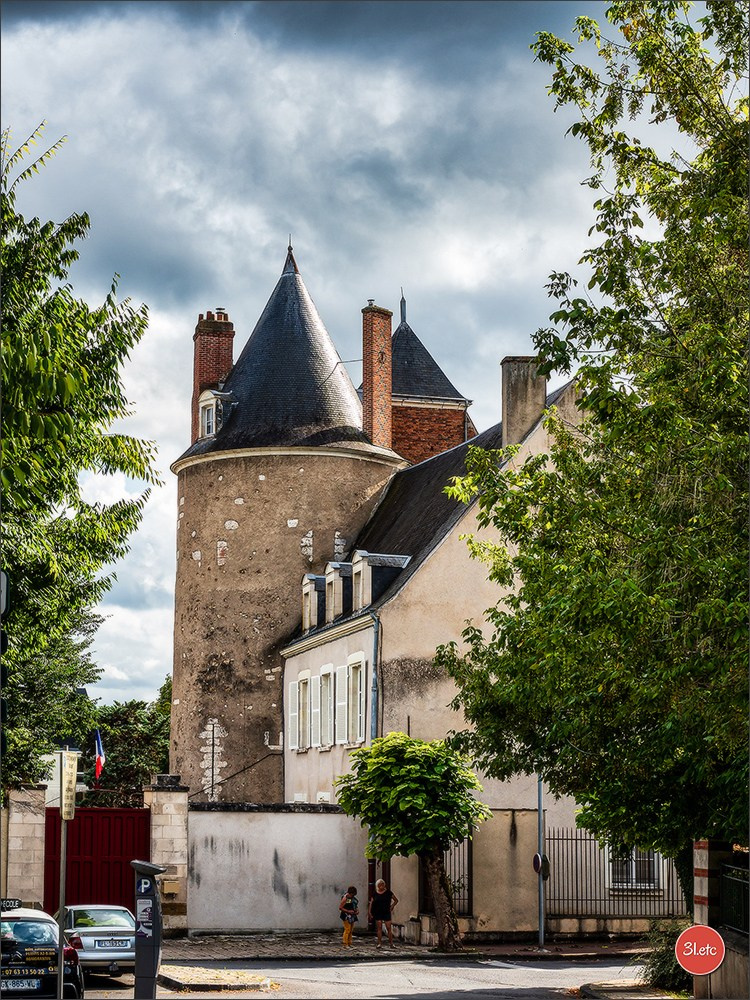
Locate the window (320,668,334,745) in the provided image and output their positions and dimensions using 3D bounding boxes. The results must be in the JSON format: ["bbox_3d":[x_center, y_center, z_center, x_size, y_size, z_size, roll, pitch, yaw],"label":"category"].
[{"bbox_3d":[-1.341,5.870,50.309,0.220,2.099,1.300,3,-11,-18],"label":"window"}]

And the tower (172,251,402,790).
[{"bbox_3d":[-2.940,2.305,60.041,7.913,22.527,7.913,0,-10,0],"label":"tower"}]

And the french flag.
[{"bbox_3d":[-7.896,7.320,51.518,0.360,1.482,0.300,0,-10,0],"label":"french flag"}]

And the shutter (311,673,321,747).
[{"bbox_3d":[-1.680,6.044,51.185,0.070,1.993,0.580,5,-11,-27],"label":"shutter"}]

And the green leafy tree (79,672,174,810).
[{"bbox_3d":[-8.362,9.795,60.217,4.000,7.846,4.000,0,-10,0],"label":"green leafy tree"}]

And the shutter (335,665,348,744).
[{"bbox_3d":[-0.892,5.596,48.770,0.070,2.089,0.580,5,-11,-27],"label":"shutter"}]

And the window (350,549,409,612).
[{"bbox_3d":[0.282,2.217,48.655,1.600,1.636,1.000,3,-11,-18],"label":"window"}]

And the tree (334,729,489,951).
[{"bbox_3d":[0.878,7.924,41.757,3.651,4.924,3.651,0,-10,0],"label":"tree"}]

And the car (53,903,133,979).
[{"bbox_3d":[-5.292,8.554,34.635,1.770,1.430,4.540,3,-11,-14],"label":"car"}]

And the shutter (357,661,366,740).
[{"bbox_3d":[-0.341,5.277,47.019,0.070,2.118,0.580,2,-10,-10],"label":"shutter"}]

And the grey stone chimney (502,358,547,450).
[{"bbox_3d":[4.115,-2.581,49.769,1.233,2.759,0.550,3,-11,-18],"label":"grey stone chimney"}]

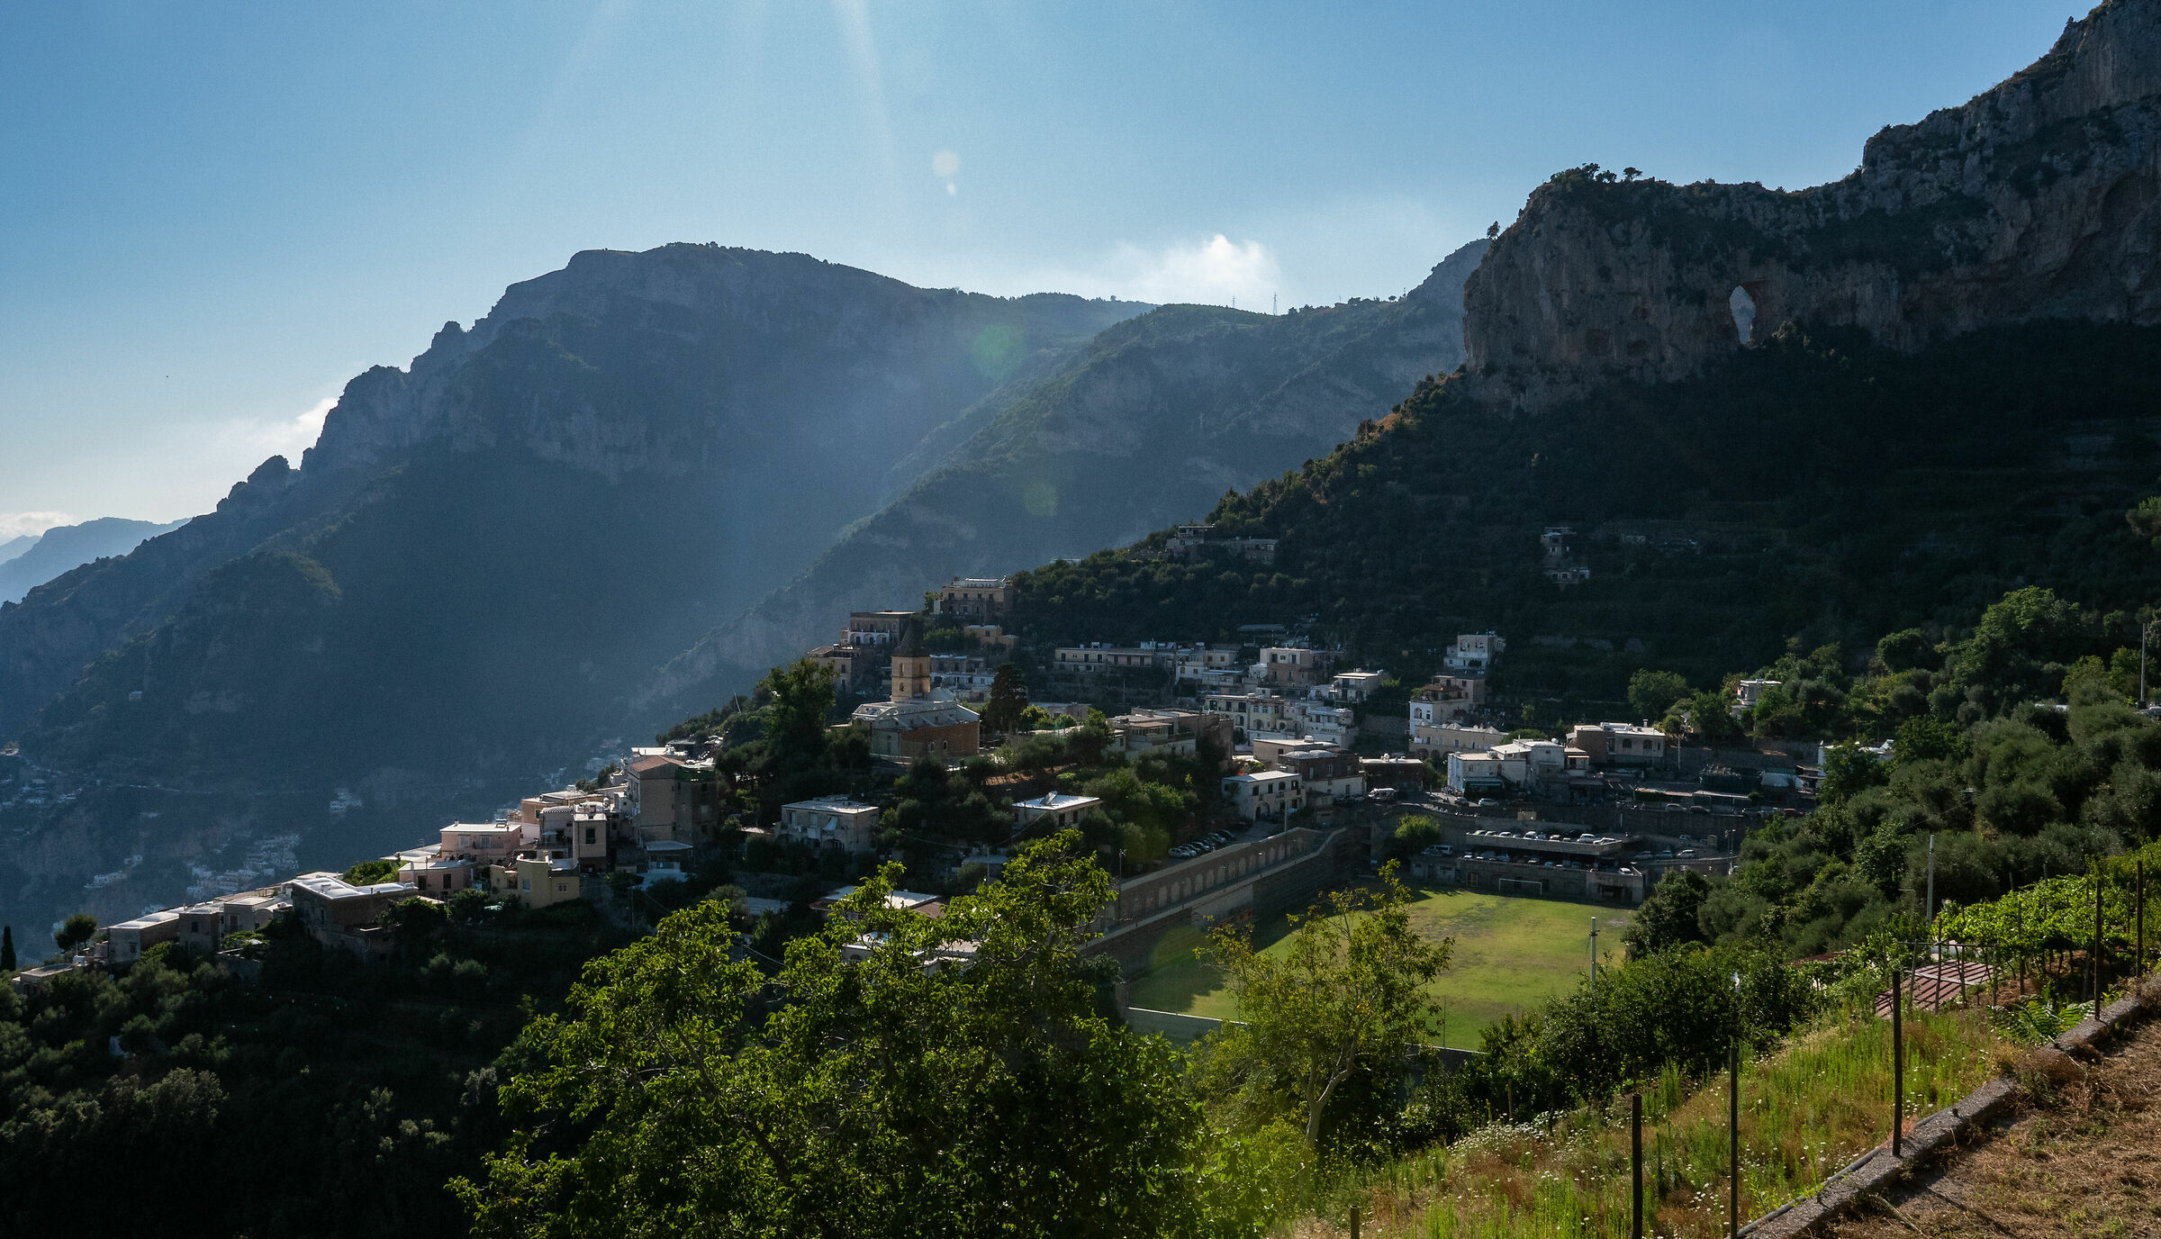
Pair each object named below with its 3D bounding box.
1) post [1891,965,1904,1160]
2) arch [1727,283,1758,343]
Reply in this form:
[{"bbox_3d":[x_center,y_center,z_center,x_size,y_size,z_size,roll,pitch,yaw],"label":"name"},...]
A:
[{"bbox_3d":[6.584,3.569,13.050,0.062,1.509,0.055,0,0,0],"label":"post"},{"bbox_3d":[216.760,-99.682,530.000,10.000,19.300,7.000,0,0,27],"label":"arch"}]

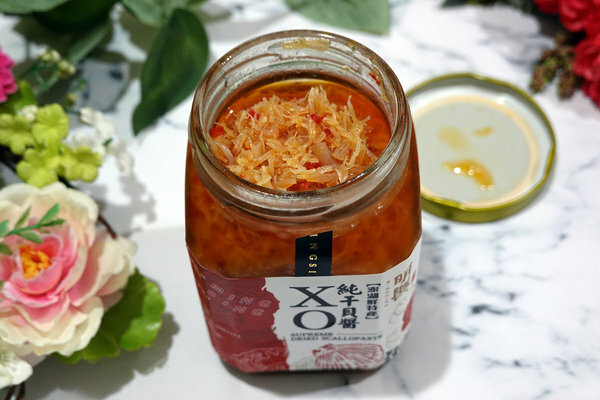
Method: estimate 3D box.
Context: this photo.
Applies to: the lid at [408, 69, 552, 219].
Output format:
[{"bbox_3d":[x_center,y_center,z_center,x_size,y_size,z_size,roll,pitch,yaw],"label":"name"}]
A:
[{"bbox_3d":[0.070,-0.022,0.412,0.068,0.010,0.068,-1,58,1],"label":"lid"}]

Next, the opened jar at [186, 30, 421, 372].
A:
[{"bbox_3d":[0.001,0.004,0.337,0.071,0.113,0.071,-2,58,0],"label":"opened jar"}]

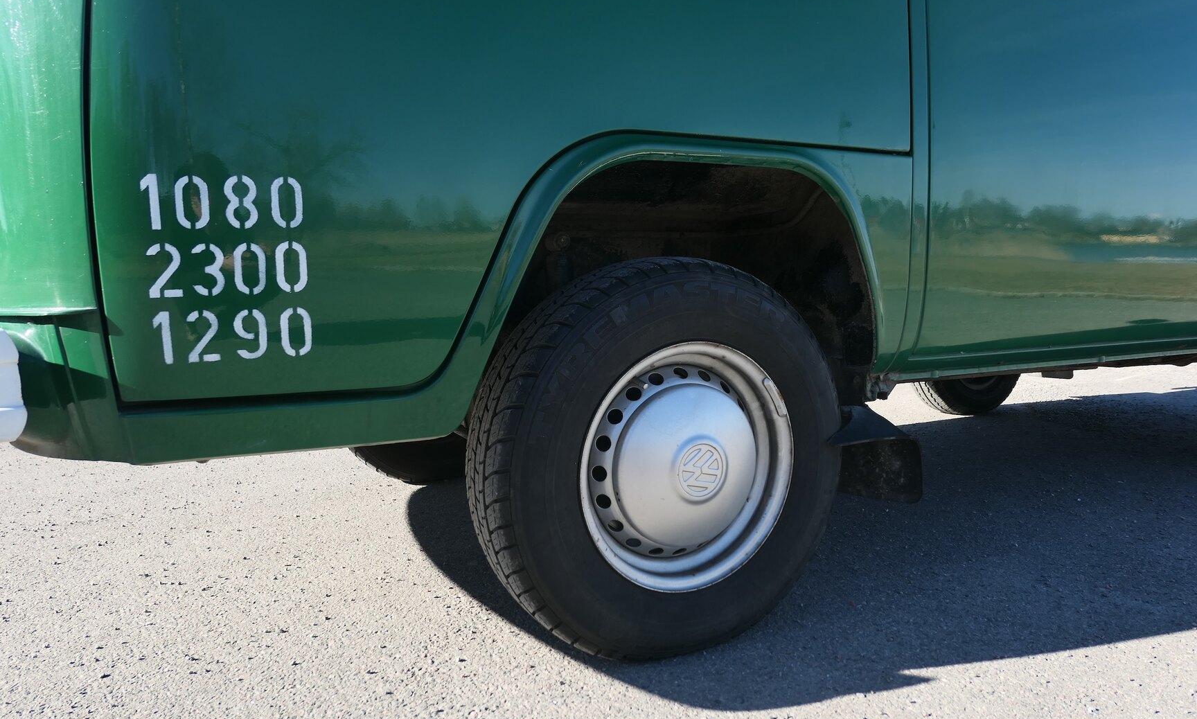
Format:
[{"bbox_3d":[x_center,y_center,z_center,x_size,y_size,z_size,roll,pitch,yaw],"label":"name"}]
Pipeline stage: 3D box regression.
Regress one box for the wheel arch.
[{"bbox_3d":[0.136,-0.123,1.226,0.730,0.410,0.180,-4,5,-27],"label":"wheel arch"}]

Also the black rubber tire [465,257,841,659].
[{"bbox_3d":[0.110,0.155,1.292,0.645,0.638,0.190,-4,5,-27],"label":"black rubber tire"}]

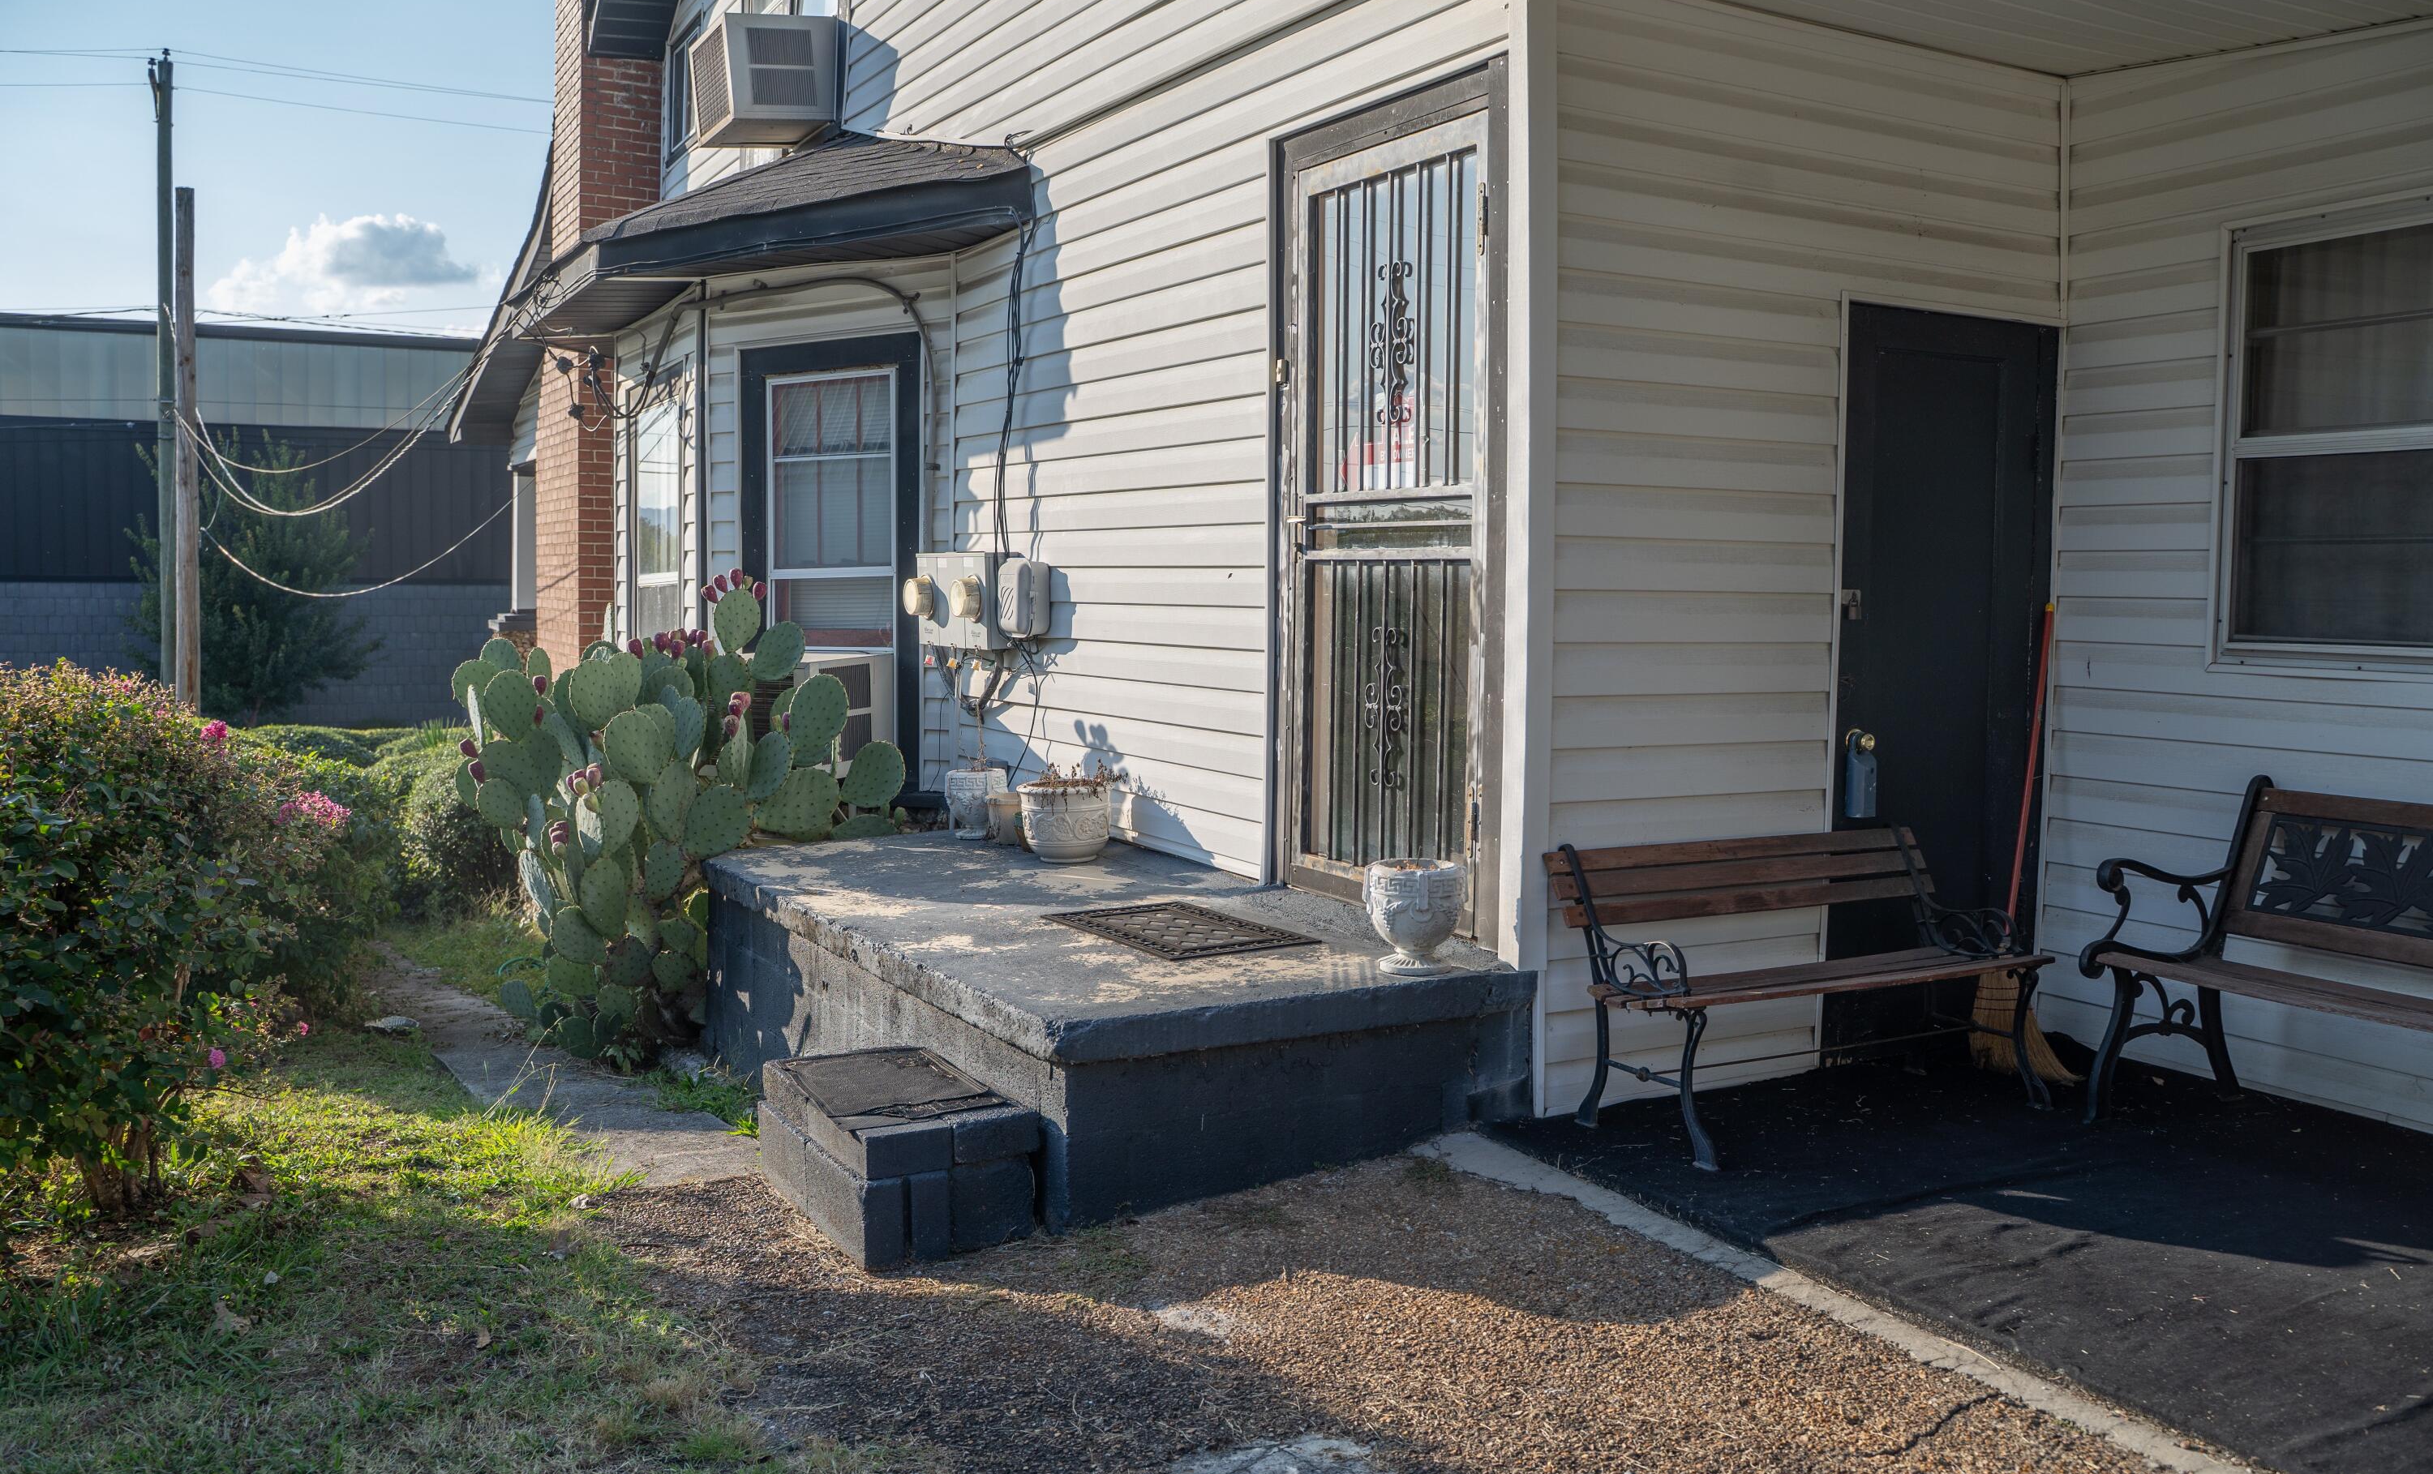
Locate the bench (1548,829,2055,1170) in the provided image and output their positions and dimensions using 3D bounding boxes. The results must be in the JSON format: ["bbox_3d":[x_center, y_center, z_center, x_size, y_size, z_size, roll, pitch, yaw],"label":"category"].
[{"bbox_3d":[1.486,0.597,4.681,1.270,0.660,0.530,-2,5,-28],"label":"bench"}]

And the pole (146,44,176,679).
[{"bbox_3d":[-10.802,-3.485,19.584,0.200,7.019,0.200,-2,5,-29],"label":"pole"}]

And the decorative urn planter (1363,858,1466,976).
[{"bbox_3d":[0.512,0.458,4.808,0.262,0.265,0.262,1,5,6],"label":"decorative urn planter"}]

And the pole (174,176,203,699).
[{"bbox_3d":[-9.338,-2.379,17.207,0.190,5.134,0.190,-2,5,-28],"label":"pole"}]

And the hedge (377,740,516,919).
[{"bbox_3d":[-3.790,0.451,9.350,0.880,0.880,0.900,-1,5,-22],"label":"hedge"}]

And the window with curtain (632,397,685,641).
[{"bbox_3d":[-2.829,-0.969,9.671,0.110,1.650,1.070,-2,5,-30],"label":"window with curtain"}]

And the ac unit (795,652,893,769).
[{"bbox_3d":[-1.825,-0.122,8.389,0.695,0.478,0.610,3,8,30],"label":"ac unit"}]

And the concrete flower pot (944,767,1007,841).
[{"bbox_3d":[-0.905,0.250,7.122,0.235,0.257,0.235,0,5,-7],"label":"concrete flower pot"}]

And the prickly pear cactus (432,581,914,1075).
[{"bbox_3d":[-1.786,0.198,6.250,1.380,1.490,1.200,-1,5,-16],"label":"prickly pear cactus"}]

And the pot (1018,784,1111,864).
[{"bbox_3d":[-0.491,0.267,6.075,0.310,0.260,0.310,0,5,-5],"label":"pot"}]

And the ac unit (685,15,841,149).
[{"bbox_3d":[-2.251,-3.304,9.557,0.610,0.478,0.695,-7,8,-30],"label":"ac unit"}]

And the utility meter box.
[{"bbox_3d":[-1.016,-0.535,7.407,0.255,0.365,0.700,-2,5,-30],"label":"utility meter box"}]

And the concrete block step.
[{"bbox_3d":[-0.754,0.946,4.404,0.400,0.283,0.785,-2,5,-30],"label":"concrete block step"}]

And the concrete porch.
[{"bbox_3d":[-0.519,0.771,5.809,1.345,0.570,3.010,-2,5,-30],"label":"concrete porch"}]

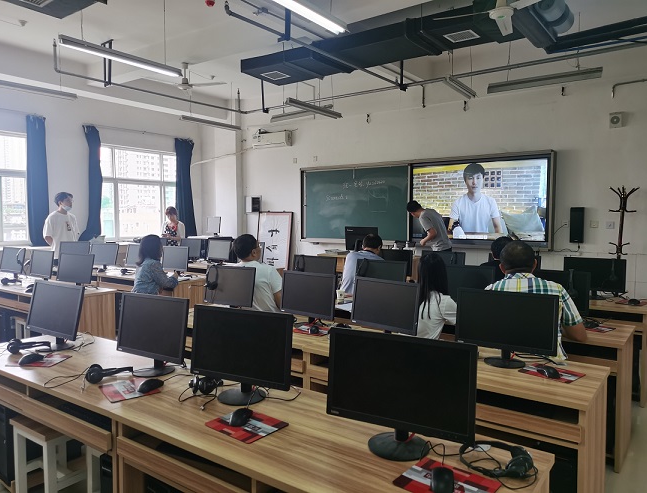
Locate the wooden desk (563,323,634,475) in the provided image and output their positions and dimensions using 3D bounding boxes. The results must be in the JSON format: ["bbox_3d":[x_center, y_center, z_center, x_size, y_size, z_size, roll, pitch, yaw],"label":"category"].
[{"bbox_3d":[1.285,0.881,3.520,1.400,0.745,0.620,2,4,36],"label":"wooden desk"}]

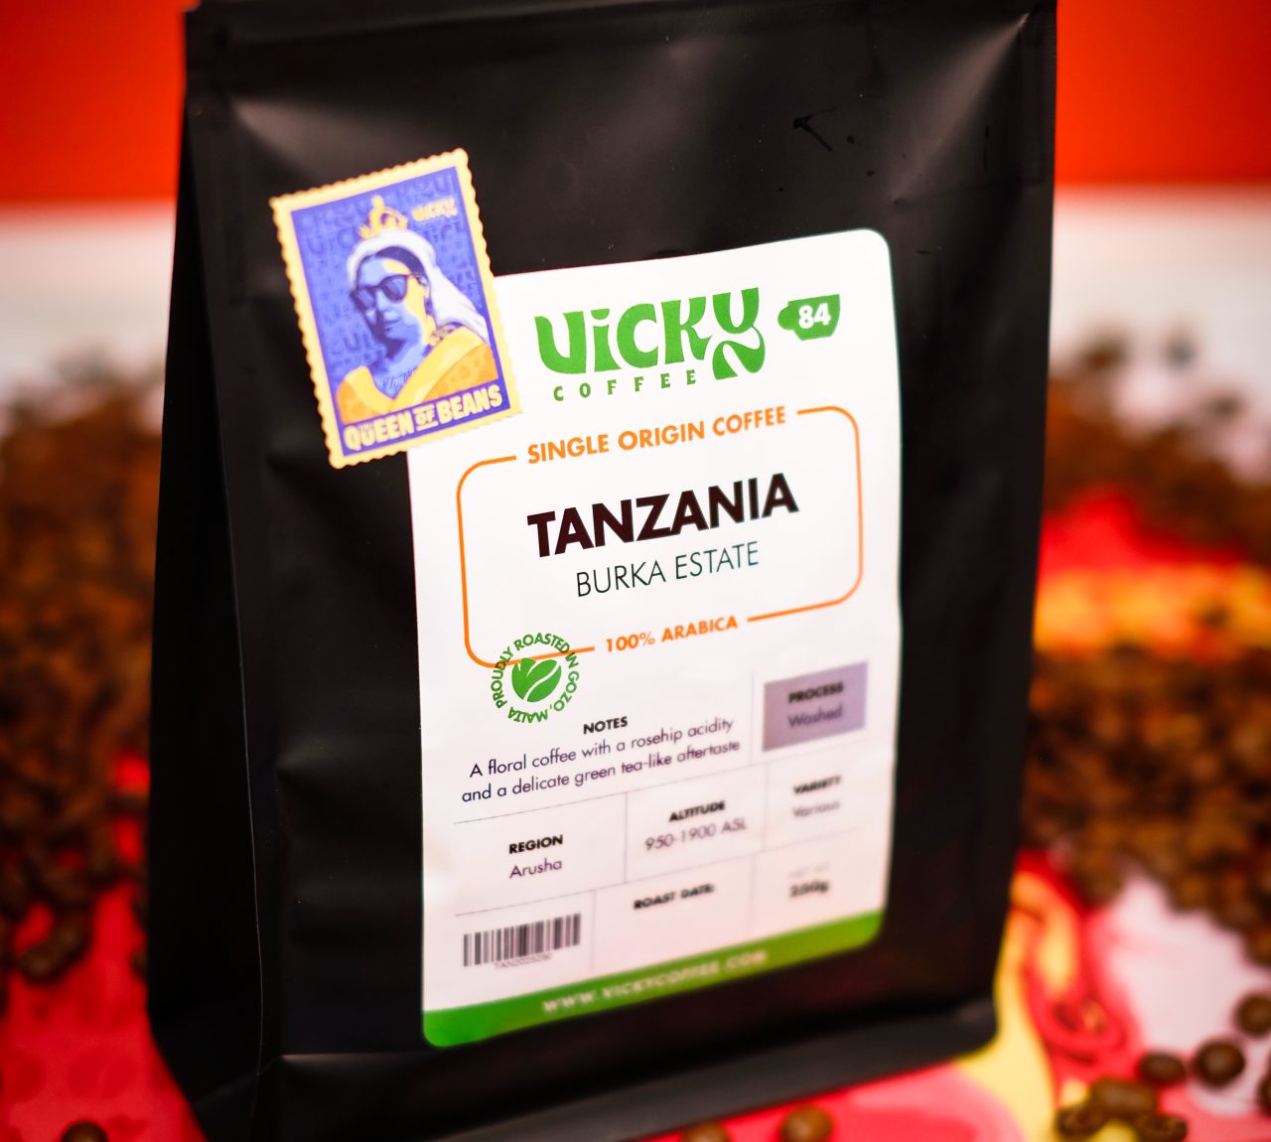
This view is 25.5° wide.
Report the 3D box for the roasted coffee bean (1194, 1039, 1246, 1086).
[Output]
[{"bbox_3d":[0.102,0.086,0.489,0.008,0.006,0.010,11,28,18],"label":"roasted coffee bean"}]

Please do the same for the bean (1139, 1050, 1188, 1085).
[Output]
[{"bbox_3d":[0.092,0.086,0.487,0.008,0.005,0.007,8,28,12],"label":"bean"}]

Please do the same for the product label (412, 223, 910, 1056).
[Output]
[{"bbox_3d":[0.004,0.011,0.429,0.080,0.122,0.003,-11,24,-24],"label":"product label"}]

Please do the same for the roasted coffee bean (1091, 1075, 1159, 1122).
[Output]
[{"bbox_3d":[0.083,0.089,0.476,0.011,0.006,0.008,7,28,12],"label":"roasted coffee bean"}]

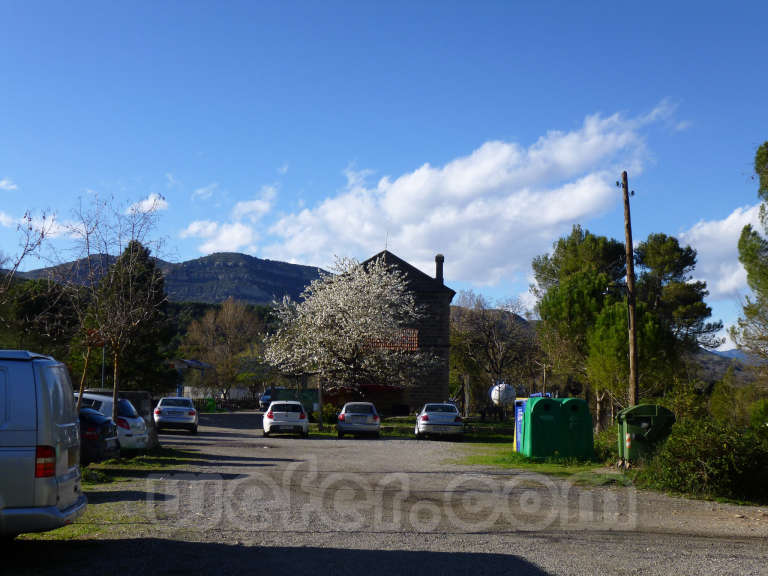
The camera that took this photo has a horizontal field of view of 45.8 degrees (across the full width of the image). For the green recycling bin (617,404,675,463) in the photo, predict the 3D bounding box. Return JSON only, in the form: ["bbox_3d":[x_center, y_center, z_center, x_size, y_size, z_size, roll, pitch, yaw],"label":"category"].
[{"bbox_3d":[5.900,3.340,20.600,1.120,1.400,1.350,-1,-7,8],"label":"green recycling bin"}]

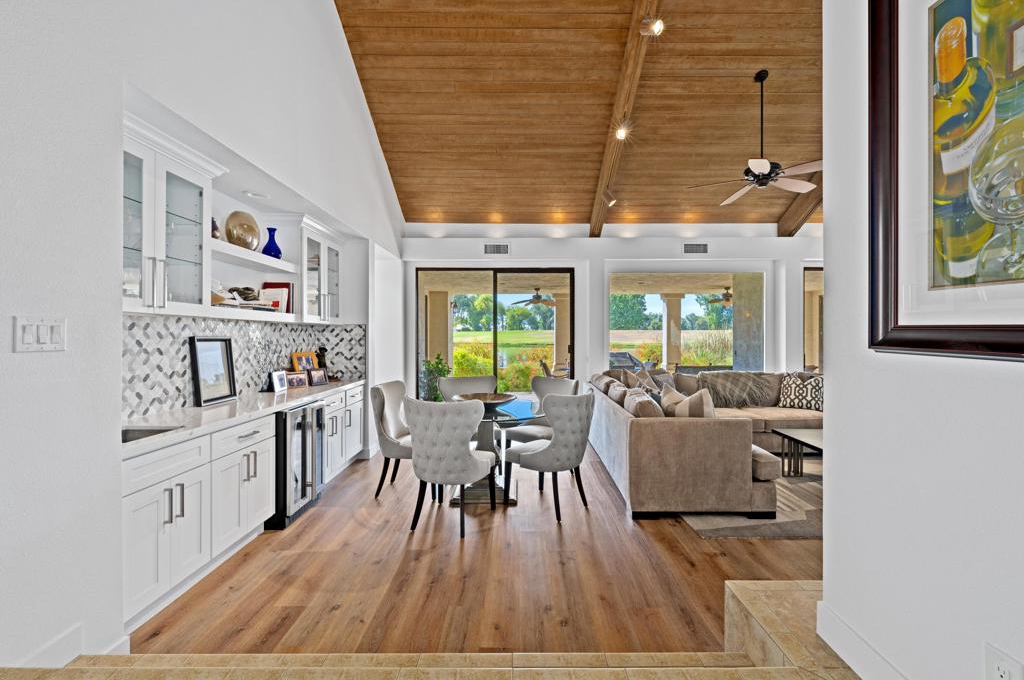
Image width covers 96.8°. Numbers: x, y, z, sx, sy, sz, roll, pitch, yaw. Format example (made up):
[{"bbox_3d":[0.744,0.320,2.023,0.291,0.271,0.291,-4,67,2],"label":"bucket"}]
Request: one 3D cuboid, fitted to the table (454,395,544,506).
[{"bbox_3d":[-0.235,0.989,4.050,1.240,0.760,1.240,0,0,0],"label":"table"}]

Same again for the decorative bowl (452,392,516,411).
[{"bbox_3d":[-0.244,0.578,4.157,0.580,0.100,0.580,0,0,1],"label":"decorative bowl"}]

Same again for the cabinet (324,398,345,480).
[{"bbox_3d":[-2.009,0.922,4.384,0.590,0.826,0.610,0,0,1],"label":"cabinet"}]

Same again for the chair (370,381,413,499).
[{"bbox_3d":[-0.913,0.917,4.266,0.660,0.990,0.570,0,0,8],"label":"chair"}]

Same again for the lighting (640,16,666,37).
[{"bbox_3d":[1.291,-2.888,4.167,0.200,0.150,0.140,0,0,19],"label":"lighting"}]

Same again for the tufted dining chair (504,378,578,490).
[{"bbox_3d":[0.278,0.890,4.508,0.580,0.950,0.630,0,1,43],"label":"tufted dining chair"}]

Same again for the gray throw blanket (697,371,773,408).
[{"bbox_3d":[2.980,0.665,6.100,1.030,0.500,0.350,0,0,0],"label":"gray throw blanket"}]

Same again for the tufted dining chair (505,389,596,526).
[{"bbox_3d":[0.287,0.896,3.795,0.630,0.950,0.580,0,1,44],"label":"tufted dining chair"}]

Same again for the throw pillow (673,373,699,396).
[{"bbox_3d":[2.290,0.693,6.120,0.460,0.440,0.200,0,-10,0],"label":"throw pillow"}]

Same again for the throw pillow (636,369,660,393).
[{"bbox_3d":[1.600,0.620,5.420,0.470,0.460,0.170,0,-22,-34],"label":"throw pillow"}]

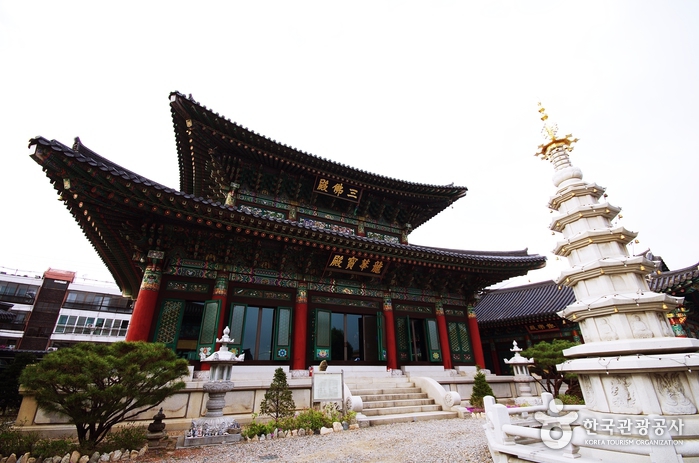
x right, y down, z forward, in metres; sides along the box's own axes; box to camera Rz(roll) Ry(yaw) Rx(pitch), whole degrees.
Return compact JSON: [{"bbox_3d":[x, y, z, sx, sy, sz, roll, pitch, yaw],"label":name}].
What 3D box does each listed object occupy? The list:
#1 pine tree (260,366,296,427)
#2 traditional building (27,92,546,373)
[{"bbox_3d":[-2.316,5.458,9.797,1.170,1.620,1.170,11,-28,-23],"label":"pine tree"},{"bbox_3d":[-2.174,2.349,22.479,27.100,15.700,17.500,11,-28,-23],"label":"traditional building"}]

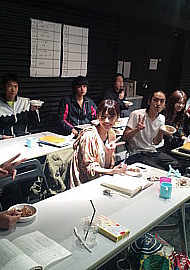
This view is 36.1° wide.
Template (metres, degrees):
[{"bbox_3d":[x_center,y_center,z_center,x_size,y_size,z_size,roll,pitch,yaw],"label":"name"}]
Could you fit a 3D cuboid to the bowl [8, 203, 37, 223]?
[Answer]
[{"bbox_3d":[-0.388,0.429,1.554,0.157,0.048,0.157,3,14,-1],"label":"bowl"}]

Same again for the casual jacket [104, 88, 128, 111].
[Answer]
[{"bbox_3d":[0.317,-0.428,4.639,0.370,0.590,0.450,13,17,34],"label":"casual jacket"}]

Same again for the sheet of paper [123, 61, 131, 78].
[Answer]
[{"bbox_3d":[0.655,-1.299,5.813,0.008,0.300,0.212,15,18,39],"label":"sheet of paper"}]

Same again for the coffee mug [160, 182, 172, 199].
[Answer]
[{"bbox_3d":[0.453,0.359,1.859,0.075,0.077,0.075,3,14,0],"label":"coffee mug"}]

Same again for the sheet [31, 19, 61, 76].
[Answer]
[{"bbox_3d":[-0.771,-1.363,4.674,0.010,0.852,0.598,16,19,40],"label":"sheet"}]

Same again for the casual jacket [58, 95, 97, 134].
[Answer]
[{"bbox_3d":[-0.223,-0.277,4.041,0.530,0.590,0.380,-4,16,-26],"label":"casual jacket"}]

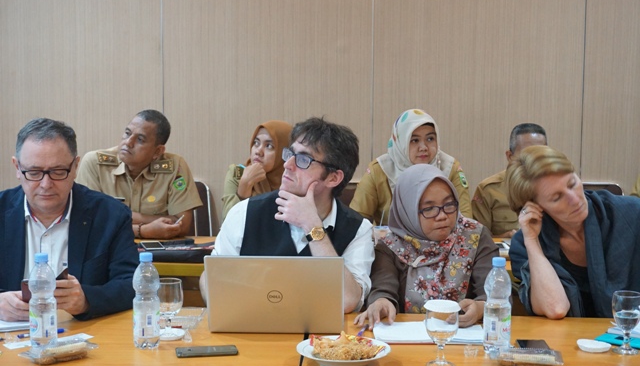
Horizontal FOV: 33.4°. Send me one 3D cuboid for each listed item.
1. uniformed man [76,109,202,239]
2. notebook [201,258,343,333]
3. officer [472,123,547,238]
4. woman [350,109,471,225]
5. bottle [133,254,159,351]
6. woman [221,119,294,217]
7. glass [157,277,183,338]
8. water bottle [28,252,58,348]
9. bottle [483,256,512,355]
[{"bbox_3d":[-0.756,0.339,4.338,0.560,1.255,0.740,2,7,15],"label":"uniformed man"},{"bbox_3d":[-0.109,0.279,2.846,0.350,0.227,0.327,1,7,2],"label":"notebook"},{"bbox_3d":[0.890,0.371,4.351,0.540,1.211,0.740,0,7,-5],"label":"officer"},{"bbox_3d":[0.378,0.341,4.338,0.520,1.267,0.740,0,7,0],"label":"woman"},{"bbox_3d":[-0.427,0.292,2.667,0.067,0.237,0.067,0,7,0],"label":"bottle"},{"bbox_3d":[-0.223,0.361,4.371,0.500,1.210,0.740,3,7,18],"label":"woman"},{"bbox_3d":[-0.388,0.324,2.770,0.074,0.150,0.074,0,7,0],"label":"glass"},{"bbox_3d":[-0.687,0.291,2.672,0.068,0.233,0.068,0,7,0],"label":"water bottle"},{"bbox_3d":[0.438,0.301,2.647,0.067,0.236,0.067,0,7,0],"label":"bottle"}]

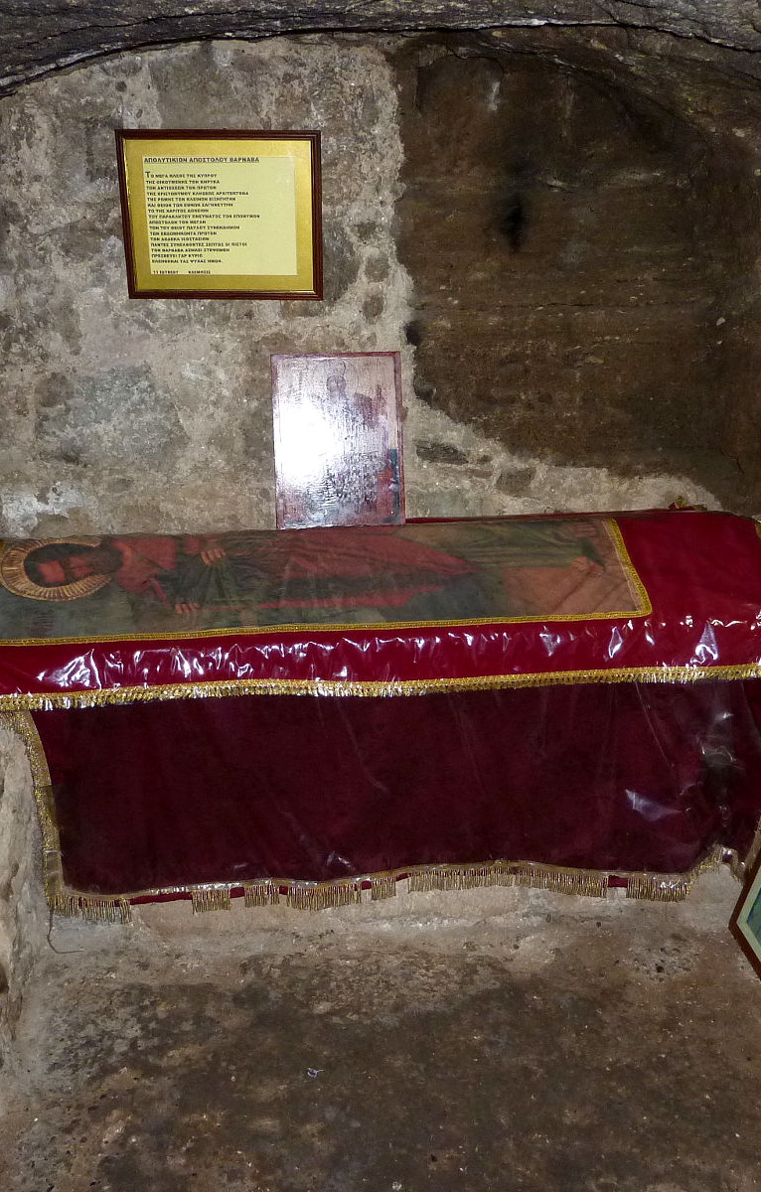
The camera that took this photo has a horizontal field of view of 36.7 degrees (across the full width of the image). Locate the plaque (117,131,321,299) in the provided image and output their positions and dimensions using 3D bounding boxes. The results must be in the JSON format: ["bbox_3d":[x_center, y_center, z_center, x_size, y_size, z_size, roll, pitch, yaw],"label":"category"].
[{"bbox_3d":[-0.311,-0.747,2.268,0.392,0.320,0.020,0,23,-2],"label":"plaque"}]

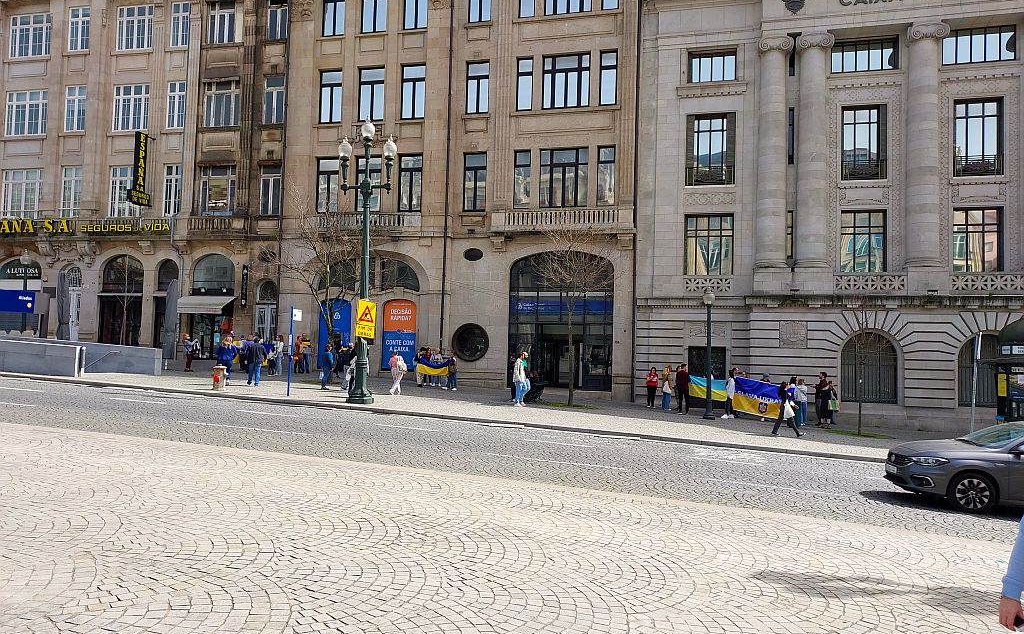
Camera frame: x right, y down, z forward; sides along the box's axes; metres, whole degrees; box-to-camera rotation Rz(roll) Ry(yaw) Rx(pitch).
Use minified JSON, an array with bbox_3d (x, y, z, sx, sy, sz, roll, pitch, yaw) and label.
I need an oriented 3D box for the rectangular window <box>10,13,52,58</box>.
[{"bbox_3d":[-25.174,-14.727,43.395,2.704,2.293,0.200,1,-3,16],"label":"rectangular window"}]

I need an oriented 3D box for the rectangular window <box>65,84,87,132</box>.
[{"bbox_3d":[-23.737,-11.348,45.092,1.423,2.517,0.200,1,-3,16],"label":"rectangular window"}]

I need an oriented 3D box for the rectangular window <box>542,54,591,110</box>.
[{"bbox_3d":[2.376,-10.232,36.080,2.060,2.362,0.200,1,-3,15],"label":"rectangular window"}]

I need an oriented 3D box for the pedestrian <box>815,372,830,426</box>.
[{"bbox_3d":[10.206,2.675,27.209,0.420,1.790,0.520,2,-3,-6],"label":"pedestrian"}]

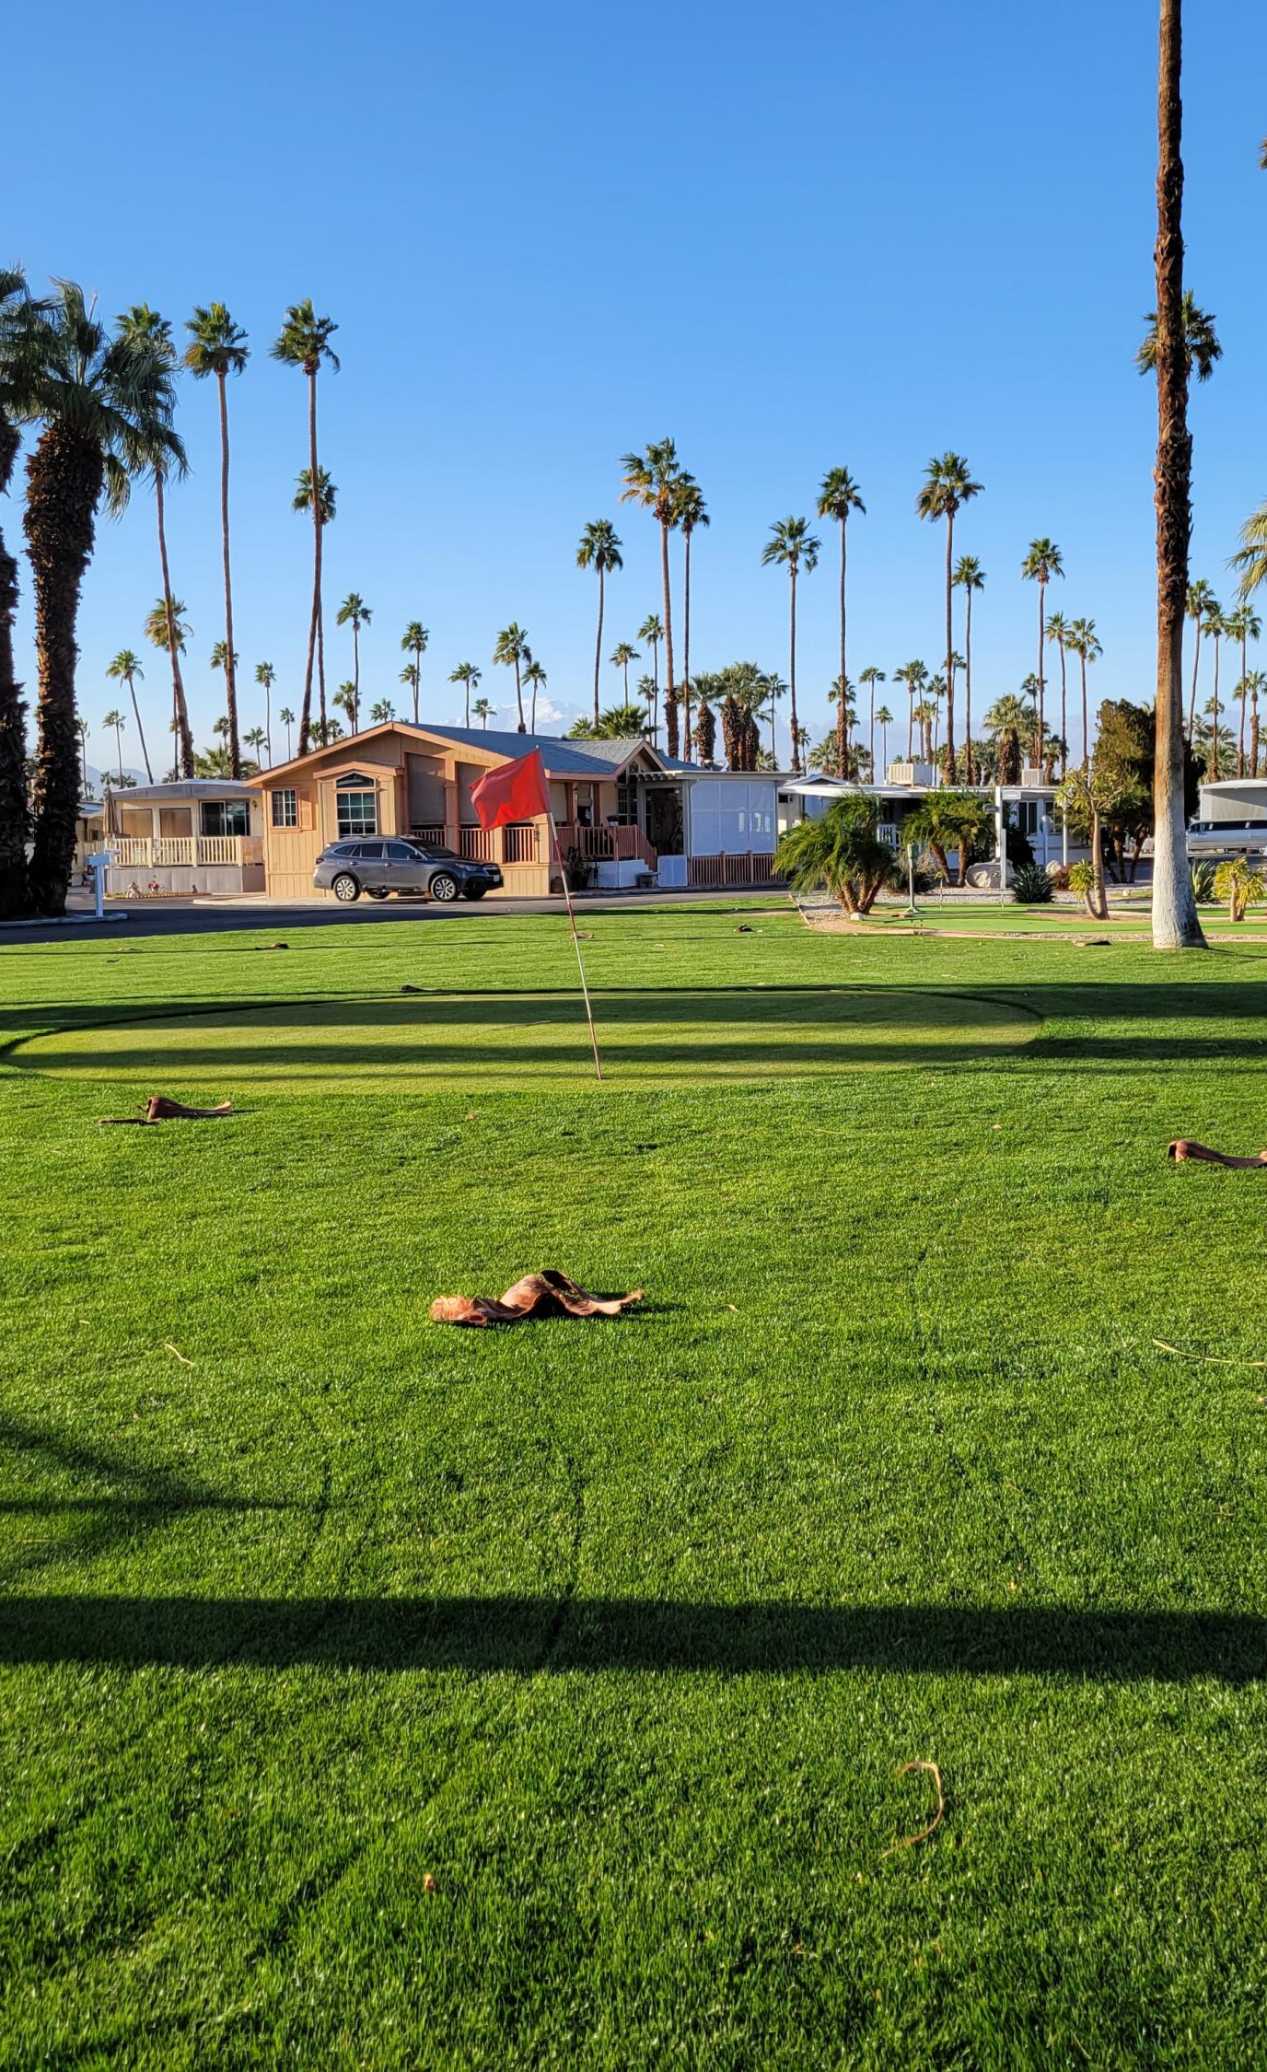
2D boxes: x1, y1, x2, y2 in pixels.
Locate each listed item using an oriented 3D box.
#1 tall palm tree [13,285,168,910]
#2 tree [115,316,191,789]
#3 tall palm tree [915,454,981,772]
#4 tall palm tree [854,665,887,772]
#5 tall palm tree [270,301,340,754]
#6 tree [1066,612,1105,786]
[{"bbox_3d":[-11.845,-9.401,45.308,3.700,13.637,3.700,-1,5,0],"label":"tall palm tree"},{"bbox_3d":[-19.551,-17.870,84.678,3.200,23.217,3.200,-1,5,0],"label":"tree"},{"bbox_3d":[15.523,-18.460,102.065,3.200,19.970,3.200,0,5,9],"label":"tall palm tree"},{"bbox_3d":[25.813,-30.067,224.120,2.900,19.593,2.900,0,5,7],"label":"tall palm tree"},{"bbox_3d":[-13.099,-17.745,83.122,3.000,22.699,3.000,-2,6,-9],"label":"tall palm tree"},{"bbox_3d":[37.213,-24.851,171.042,3.200,18.869,3.200,0,6,12],"label":"tree"}]

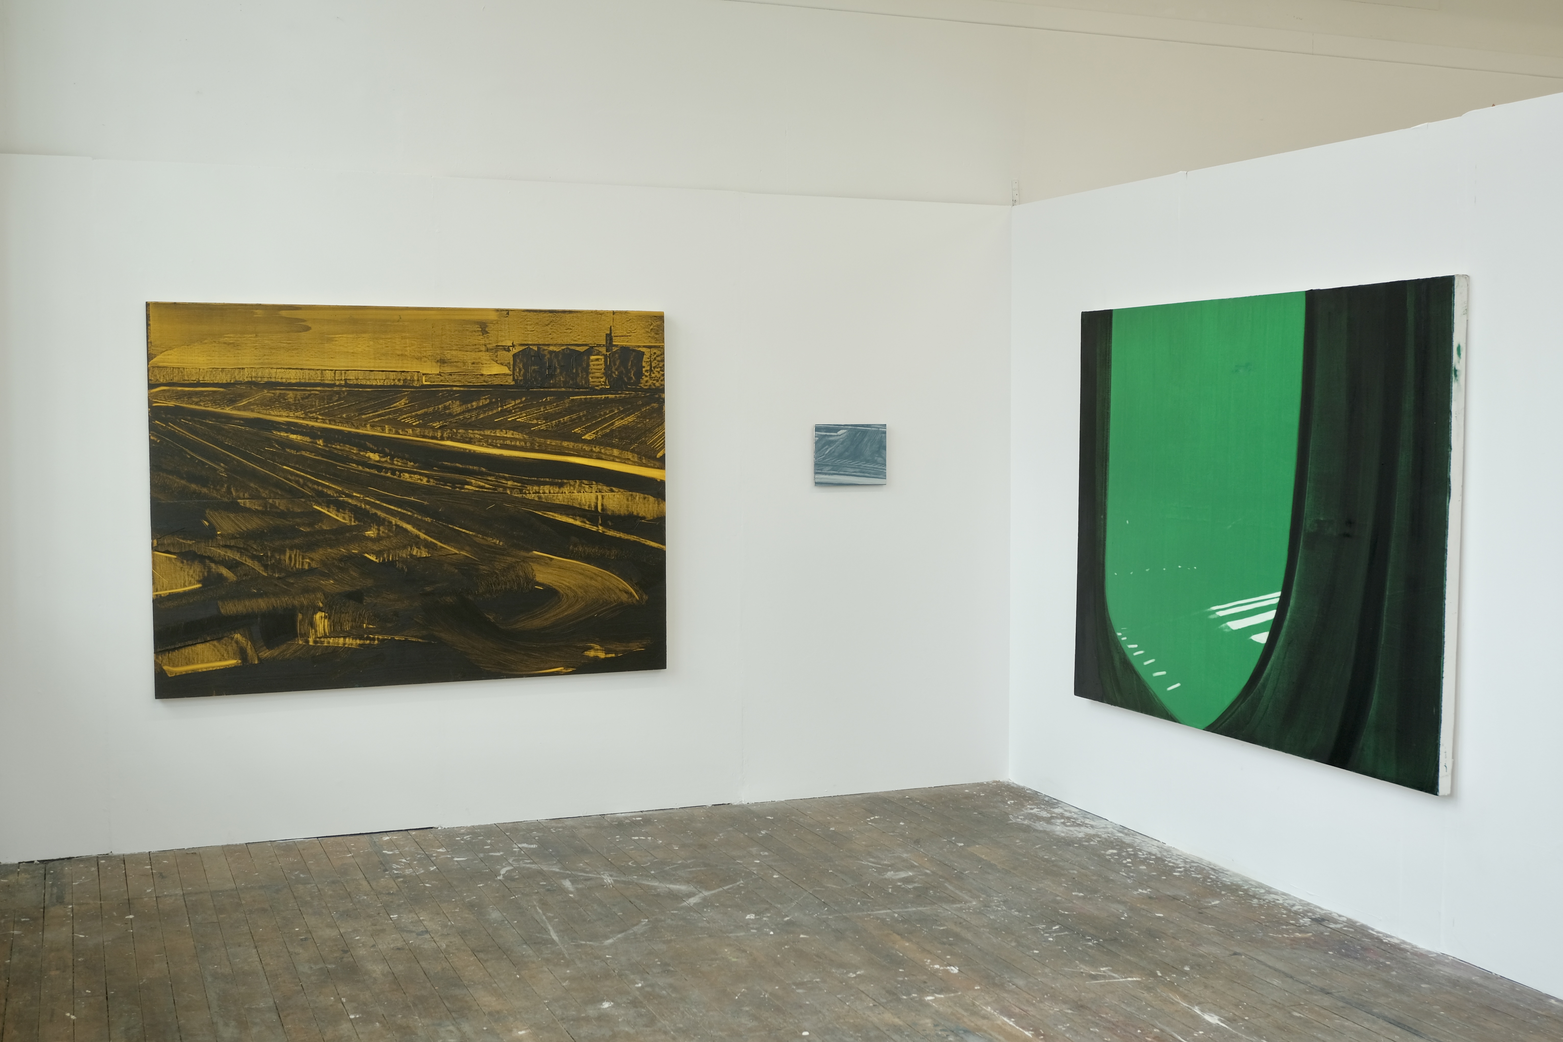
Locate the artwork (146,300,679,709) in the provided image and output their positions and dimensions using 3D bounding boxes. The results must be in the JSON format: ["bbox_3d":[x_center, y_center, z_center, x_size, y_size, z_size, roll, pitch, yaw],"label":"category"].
[{"bbox_3d":[-1.346,-0.091,6.485,1.897,1.402,0.040,-1,4,-21],"label":"artwork"}]

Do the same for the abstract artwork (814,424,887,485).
[{"bbox_3d":[0.281,-0.269,7.105,0.318,0.252,0.022,-1,4,-21],"label":"abstract artwork"}]

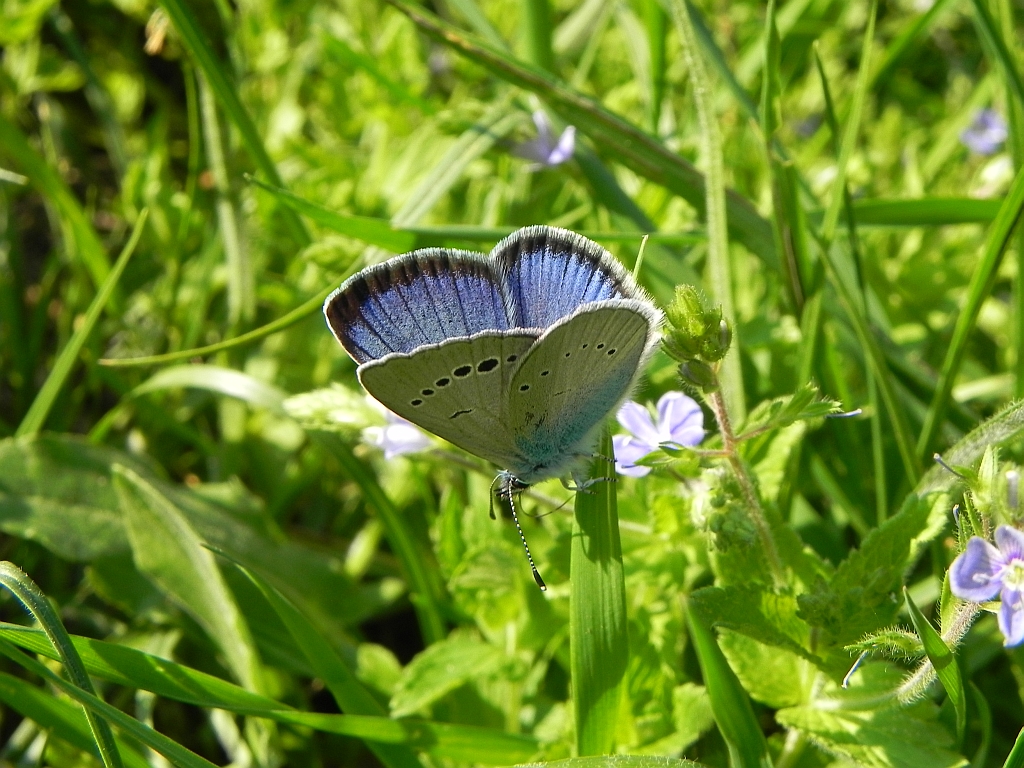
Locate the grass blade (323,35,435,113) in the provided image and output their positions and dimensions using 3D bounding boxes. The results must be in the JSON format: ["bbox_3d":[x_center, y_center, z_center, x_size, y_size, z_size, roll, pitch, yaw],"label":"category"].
[{"bbox_3d":[-0.025,-0.058,0.290,0.026,0.003,0.004,36,49,14],"label":"grass blade"}]

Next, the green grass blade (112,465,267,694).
[{"bbox_3d":[-0.037,0.022,0.175,0.008,0.003,0.031,-24,71,-36],"label":"green grass blade"}]

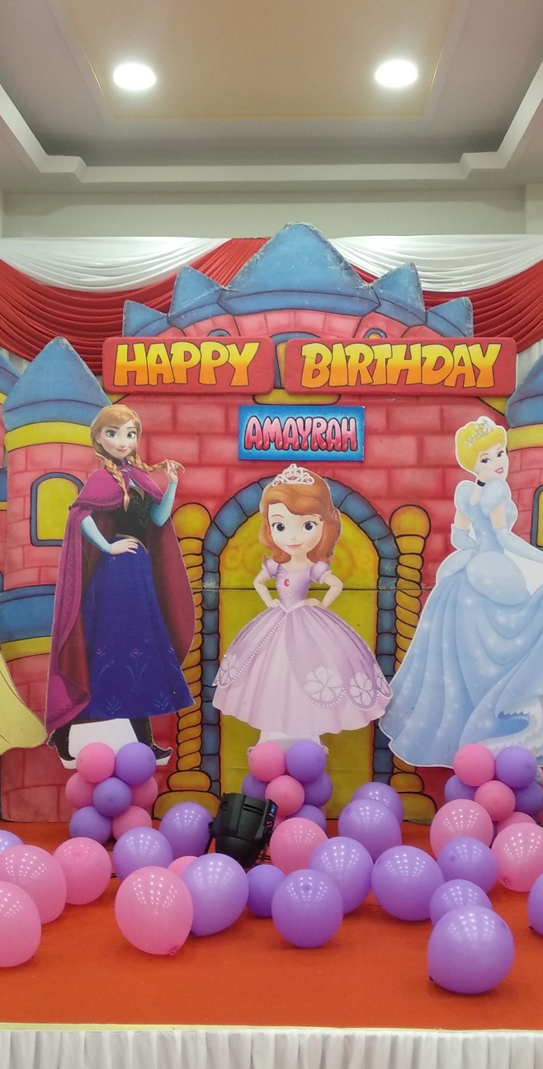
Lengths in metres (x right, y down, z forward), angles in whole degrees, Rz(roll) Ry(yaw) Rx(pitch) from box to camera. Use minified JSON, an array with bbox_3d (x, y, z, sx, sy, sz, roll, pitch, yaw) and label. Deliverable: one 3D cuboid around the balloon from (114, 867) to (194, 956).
[{"bbox_3d":[-0.340,1.099,3.130,0.230,0.246,0.234,0,-1,2],"label":"balloon"}]

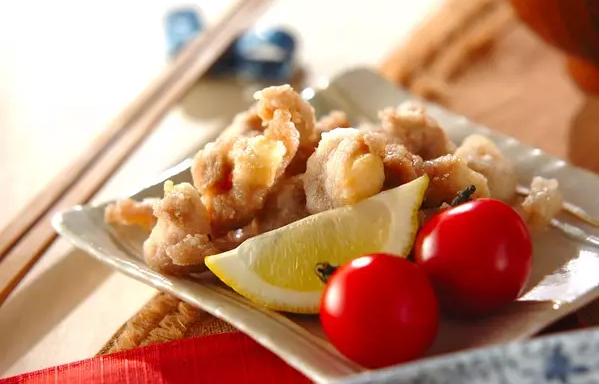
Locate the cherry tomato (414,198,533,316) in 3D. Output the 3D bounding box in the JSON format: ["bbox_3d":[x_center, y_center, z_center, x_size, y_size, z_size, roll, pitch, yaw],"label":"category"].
[{"bbox_3d":[0.046,0.017,0.623,0.031,0.030,0.031,0,29,0],"label":"cherry tomato"}]

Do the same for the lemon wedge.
[{"bbox_3d":[0.004,0.017,0.628,0.073,0.025,0.025,-21,35,-32],"label":"lemon wedge"}]

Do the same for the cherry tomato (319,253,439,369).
[{"bbox_3d":[0.020,0.030,0.600,0.030,0.029,0.030,0,29,0],"label":"cherry tomato"}]

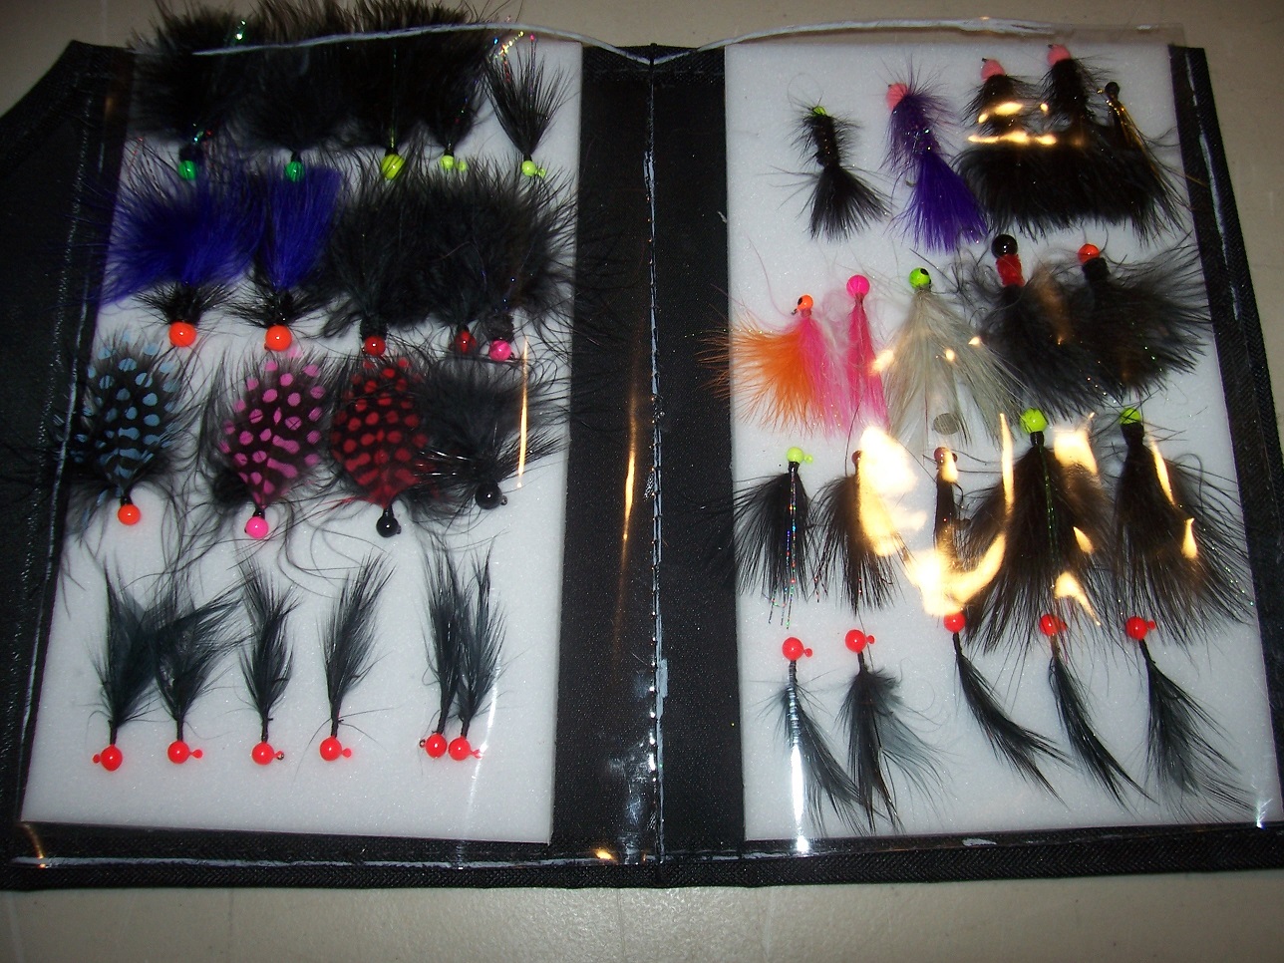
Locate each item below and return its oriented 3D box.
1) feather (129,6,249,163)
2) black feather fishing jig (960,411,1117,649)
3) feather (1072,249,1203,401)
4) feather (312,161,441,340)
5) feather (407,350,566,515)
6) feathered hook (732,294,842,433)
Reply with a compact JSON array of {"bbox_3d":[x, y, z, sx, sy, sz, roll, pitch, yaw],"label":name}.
[{"bbox_3d":[-0.130,-0.114,0.362,0.029,0.013,0.040,-6,74,-1],"label":"feather"},{"bbox_3d":[0.102,0.014,0.326,0.034,0.012,0.057,3,74,1],"label":"black feather fishing jig"},{"bbox_3d":[0.134,-0.043,0.342,0.028,0.012,0.039,0,74,0],"label":"feather"},{"bbox_3d":[-0.072,-0.063,0.348,0.031,0.013,0.045,-3,74,-1],"label":"feather"},{"bbox_3d":[-0.041,-0.012,0.333,0.038,0.013,0.041,0,74,0],"label":"feather"},{"bbox_3d":[0.039,-0.032,0.340,0.028,0.010,0.036,0,74,0],"label":"feathered hook"}]

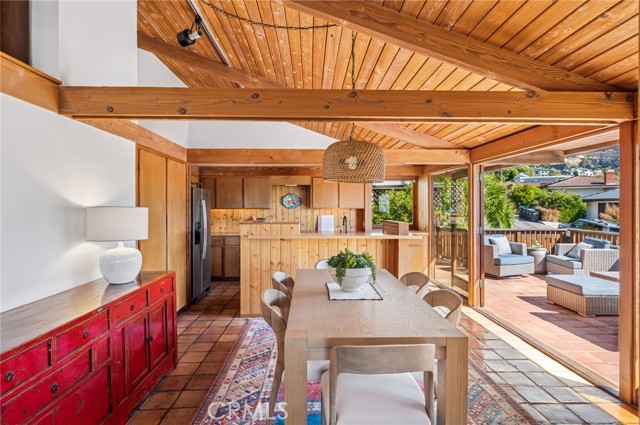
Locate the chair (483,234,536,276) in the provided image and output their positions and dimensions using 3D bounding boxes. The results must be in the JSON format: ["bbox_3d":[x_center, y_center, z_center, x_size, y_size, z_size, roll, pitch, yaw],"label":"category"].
[{"bbox_3d":[3.948,0.917,7.411,0.920,0.820,0.870,0,1,-19],"label":"chair"}]

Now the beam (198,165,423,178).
[{"bbox_3d":[-0.197,-0.835,6.866,4.550,0.230,0.130,0,1,-2],"label":"beam"}]

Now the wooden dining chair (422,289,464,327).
[{"bbox_3d":[0.748,1.005,2.477,0.550,0.780,0.520,0,1,-2],"label":"wooden dining chair"}]

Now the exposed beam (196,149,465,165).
[{"bbox_3d":[0.134,-0.781,4.765,3.950,0.215,0.120,0,1,-2],"label":"exposed beam"}]

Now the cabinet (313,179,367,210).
[{"bbox_3d":[0.382,-0.386,6.857,1.070,0.630,0.330,0,1,-2],"label":"cabinet"}]

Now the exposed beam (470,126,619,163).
[{"bbox_3d":[2.274,-0.797,3.723,0.140,0.185,2.370,0,1,-2],"label":"exposed beam"}]

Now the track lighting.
[{"bbox_3d":[-1.406,-1.960,3.633,0.230,0.290,0.210,1,1,40],"label":"track lighting"}]

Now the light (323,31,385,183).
[{"bbox_3d":[0.282,-0.885,2.817,0.515,1.270,0.515,0,1,-2],"label":"light"}]

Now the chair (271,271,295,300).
[{"bbox_3d":[-0.157,0.976,2.996,0.550,0.800,0.540,0,1,-2],"label":"chair"}]

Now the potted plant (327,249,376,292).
[{"bbox_3d":[0.245,0.459,2.707,0.385,0.328,0.360,0,1,-2],"label":"potted plant"}]

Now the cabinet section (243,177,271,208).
[{"bbox_3d":[-1.282,-0.401,6.980,0.534,0.647,0.320,0,1,-2],"label":"cabinet section"}]

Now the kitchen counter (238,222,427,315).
[{"bbox_3d":[0.125,0.752,4.677,2.360,1.220,0.800,0,1,-2],"label":"kitchen counter"}]

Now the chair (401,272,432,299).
[{"bbox_3d":[0.662,0.976,3.024,0.550,0.800,0.540,0,1,-2],"label":"chair"}]

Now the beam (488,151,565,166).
[{"bbox_3d":[2.941,-0.825,4.996,1.220,0.185,0.130,0,1,-2],"label":"beam"}]

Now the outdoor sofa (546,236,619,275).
[{"bbox_3d":[5.255,0.927,6.818,0.900,0.820,0.930,0,1,4],"label":"outdoor sofa"}]

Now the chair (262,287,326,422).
[{"bbox_3d":[-0.162,1.004,2.491,0.550,0.780,0.520,0,1,-2],"label":"chair"}]

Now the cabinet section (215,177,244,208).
[{"bbox_3d":[-1.824,-0.401,6.980,0.550,0.647,0.320,0,1,-2],"label":"cabinet section"}]

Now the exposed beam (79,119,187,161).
[{"bbox_3d":[-1.926,-0.799,3.580,0.135,0.180,2.370,0,1,-2],"label":"exposed beam"}]

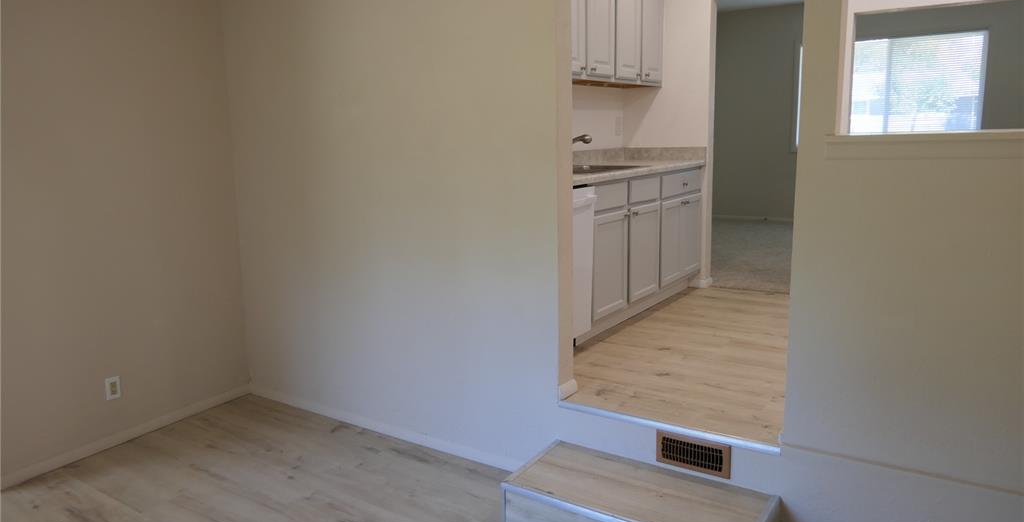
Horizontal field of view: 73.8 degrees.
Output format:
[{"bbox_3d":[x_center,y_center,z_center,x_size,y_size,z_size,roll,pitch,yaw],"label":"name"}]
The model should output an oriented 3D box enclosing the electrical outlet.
[{"bbox_3d":[-2.023,0.647,3.466,0.009,0.115,0.071,6,12,34],"label":"electrical outlet"}]

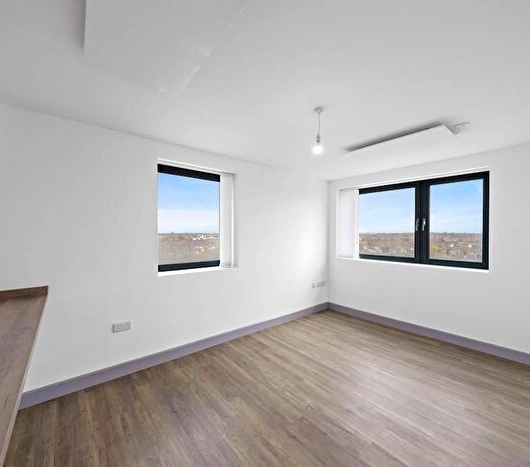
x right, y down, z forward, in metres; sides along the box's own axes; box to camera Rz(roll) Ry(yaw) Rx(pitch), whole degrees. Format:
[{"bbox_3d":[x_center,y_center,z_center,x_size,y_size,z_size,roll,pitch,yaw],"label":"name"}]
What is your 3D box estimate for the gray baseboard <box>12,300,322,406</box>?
[{"bbox_3d":[-0.383,1.329,3.086,3.981,0.122,0.018,0,0,-39],"label":"gray baseboard"}]

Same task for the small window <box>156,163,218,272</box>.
[{"bbox_3d":[-0.947,-0.180,3.000,0.896,1.250,0.080,0,0,-39],"label":"small window"}]

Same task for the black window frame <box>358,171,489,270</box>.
[{"bbox_3d":[2.212,-0.160,3.577,0.080,1.209,1.805,0,0,-41],"label":"black window frame"}]

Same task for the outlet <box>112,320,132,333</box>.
[{"bbox_3d":[-1.392,0.917,2.280,0.146,0.086,0.014,0,0,-39],"label":"outlet"}]

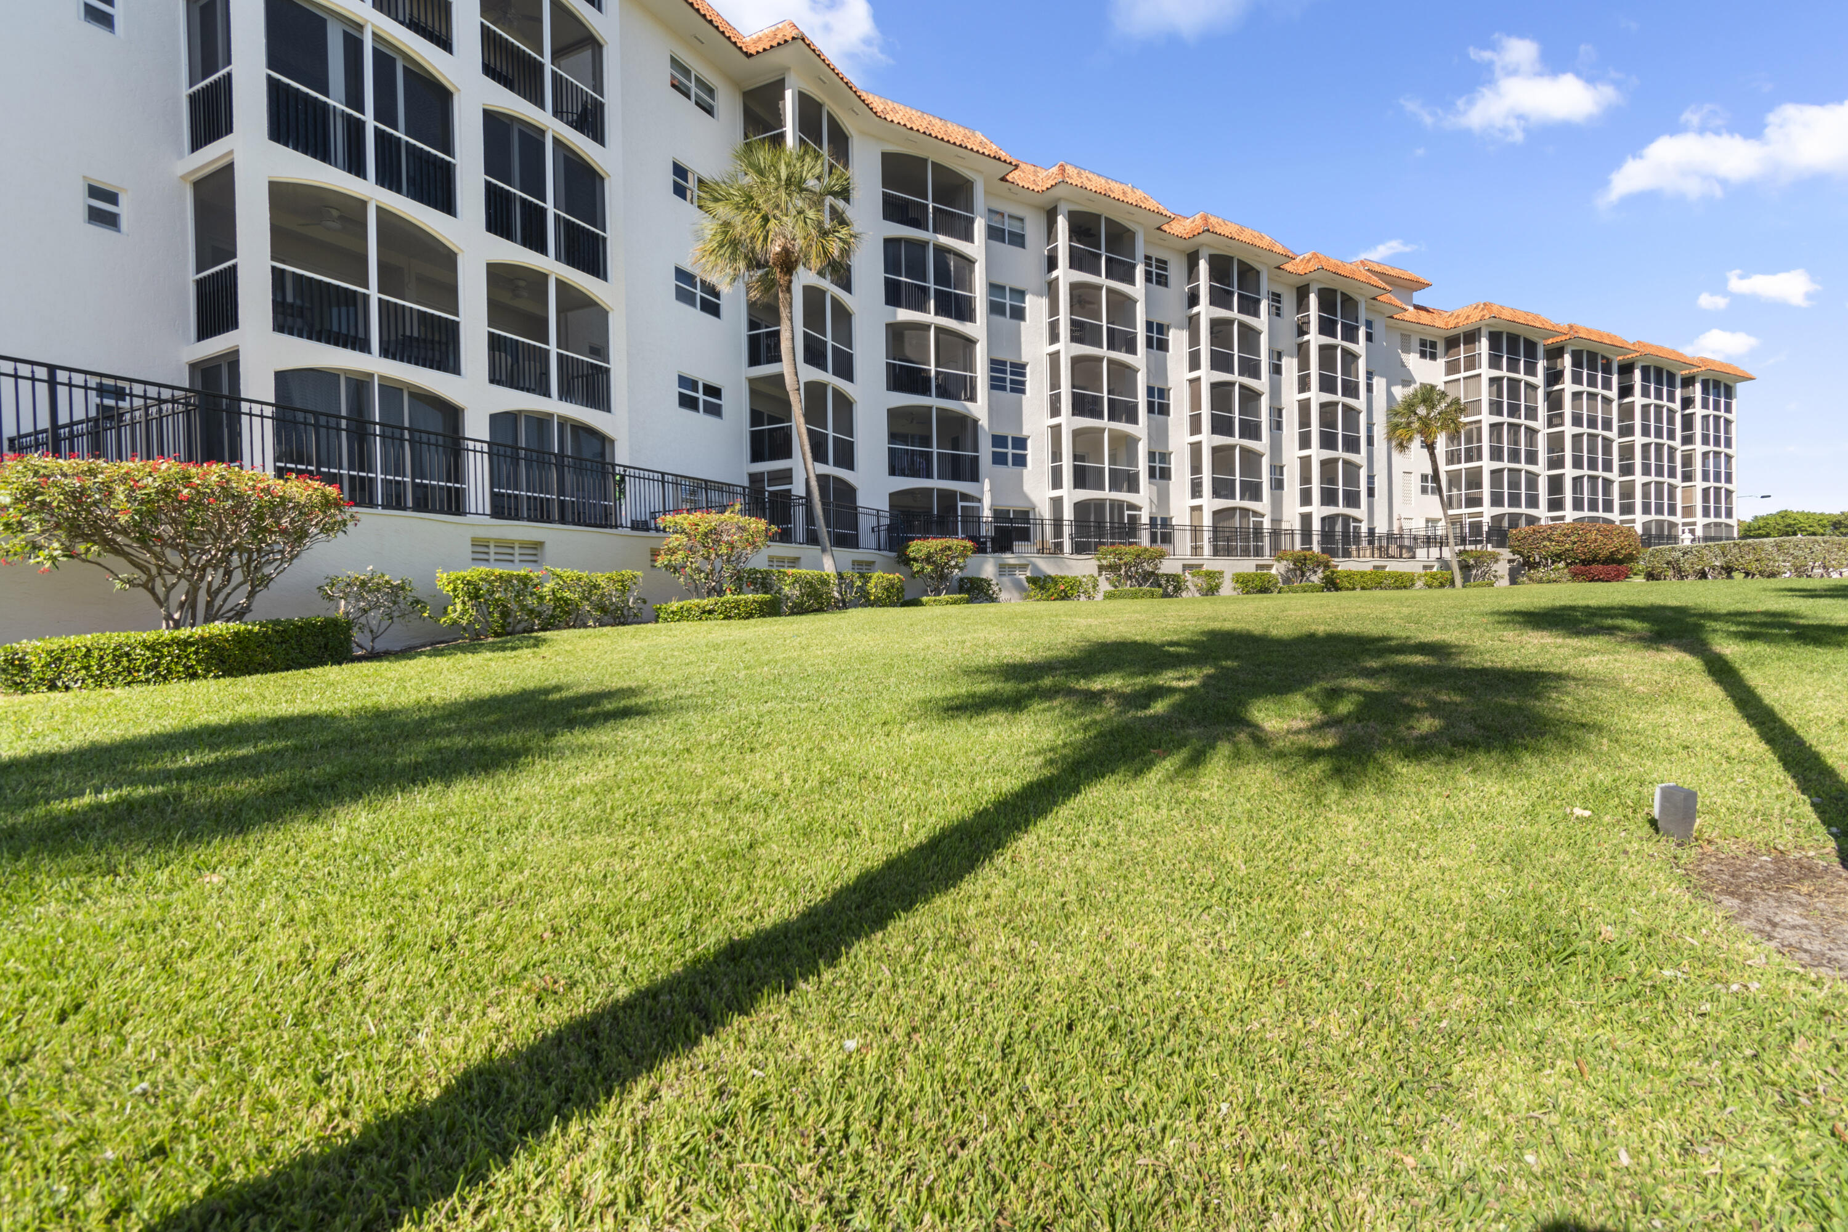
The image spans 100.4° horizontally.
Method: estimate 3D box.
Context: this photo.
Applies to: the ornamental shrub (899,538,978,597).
[{"bbox_3d":[0.386,-1.196,20.584,2.000,1.770,1.700,-2,1,-31],"label":"ornamental shrub"}]

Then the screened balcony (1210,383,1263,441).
[{"bbox_3d":[13.333,-8.948,33.985,3.399,2.448,1.500,-2,1,-31],"label":"screened balcony"}]

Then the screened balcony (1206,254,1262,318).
[{"bbox_3d":[13.221,-14.386,33.874,3.399,2.448,1.500,-2,1,-31],"label":"screened balcony"}]

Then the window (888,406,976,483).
[{"bbox_3d":[-0.023,-5.908,26.914,3.600,2.520,1.500,-2,1,-31],"label":"window"}]

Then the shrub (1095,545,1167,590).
[{"bbox_3d":[6.427,-1.366,23.884,2.100,1.660,1.800,-2,1,-31],"label":"shrub"}]

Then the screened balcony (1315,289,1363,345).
[{"bbox_3d":[20.461,-15.092,39.183,3.640,2.550,1.500,-2,1,-31],"label":"screened balcony"}]

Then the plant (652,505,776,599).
[{"bbox_3d":[-3.866,-0.983,14.170,2.200,2.000,2.000,-1,1,-15],"label":"plant"}]

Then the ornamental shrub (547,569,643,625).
[{"bbox_3d":[-5.461,-0.323,12.745,0.900,0.910,1.450,-1,1,29],"label":"ornamental shrub"}]

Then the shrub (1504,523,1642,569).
[{"bbox_3d":[30.384,-2.968,35.969,4.400,2.700,3.000,0,1,40],"label":"shrub"}]

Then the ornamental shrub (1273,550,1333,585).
[{"bbox_3d":[14.034,-1.671,28.512,2.150,1.500,1.900,-1,1,12],"label":"ornamental shrub"}]

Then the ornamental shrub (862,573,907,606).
[{"bbox_3d":[-0.995,-0.660,19.292,0.850,0.890,0.950,-1,1,29],"label":"ornamental shrub"}]

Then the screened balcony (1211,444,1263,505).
[{"bbox_3d":[13.389,-6.229,34.040,3.399,2.448,1.500,-2,1,-31],"label":"screened balcony"}]

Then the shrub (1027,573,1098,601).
[{"bbox_3d":[4.097,-0.841,23.000,2.250,0.820,0.950,-2,1,-31],"label":"shrub"}]

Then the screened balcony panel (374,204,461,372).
[{"bbox_3d":[-8.903,-5.627,13.488,0.200,2.502,1.445,0,1,29],"label":"screened balcony panel"}]

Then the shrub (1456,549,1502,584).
[{"bbox_3d":[24.730,-2.188,34.300,1.750,1.500,1.650,-2,1,-31],"label":"shrub"}]

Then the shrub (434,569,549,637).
[{"bbox_3d":[-5.869,-0.176,10.450,0.900,0.900,1.250,-1,1,29],"label":"shrub"}]

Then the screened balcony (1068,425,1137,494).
[{"bbox_3d":[7.422,-6.366,31.552,3.630,2.523,0.400,-2,1,-31],"label":"screened balcony"}]

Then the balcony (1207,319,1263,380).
[{"bbox_3d":[13.277,-11.667,33.929,3.399,2.448,1.500,-2,1,-31],"label":"balcony"}]

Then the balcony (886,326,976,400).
[{"bbox_3d":[0.276,-8.974,27.163,3.735,2.489,0.200,-2,1,-31],"label":"balcony"}]

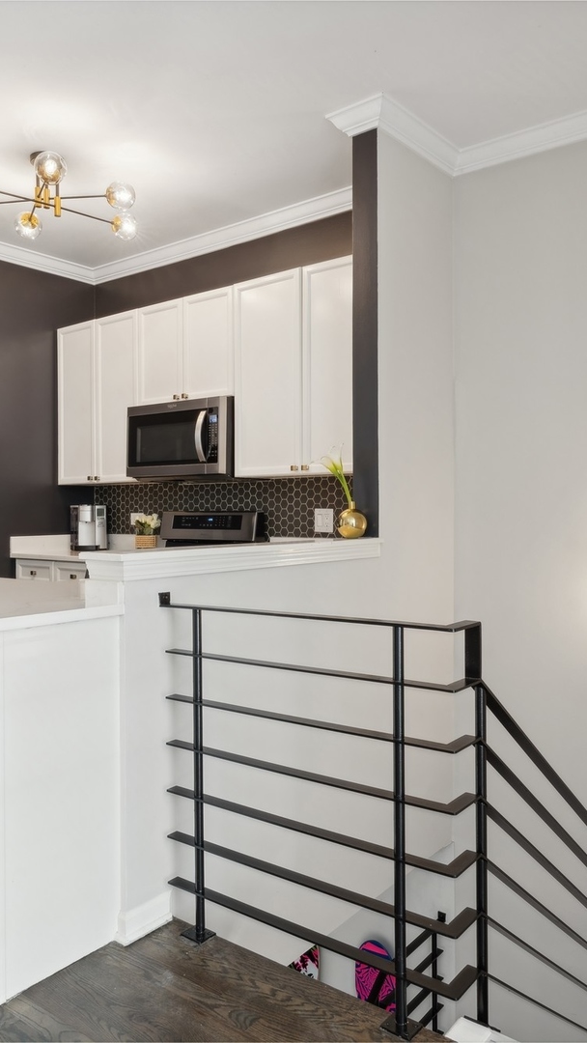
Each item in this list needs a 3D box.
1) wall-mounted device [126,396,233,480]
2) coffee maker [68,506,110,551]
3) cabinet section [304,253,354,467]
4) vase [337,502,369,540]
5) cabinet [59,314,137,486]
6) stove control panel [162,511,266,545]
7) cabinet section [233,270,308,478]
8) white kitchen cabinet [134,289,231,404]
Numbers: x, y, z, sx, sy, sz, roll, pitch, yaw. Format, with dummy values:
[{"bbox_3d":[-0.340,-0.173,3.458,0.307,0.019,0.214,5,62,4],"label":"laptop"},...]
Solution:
[{"bbox_3d":[-0.560,-0.463,4.564,0.782,0.424,0.395,0,0,38],"label":"wall-mounted device"},{"bbox_3d":[-1.341,0.051,5.174,0.250,0.310,0.300,0,0,-13],"label":"coffee maker"},{"bbox_3d":[0.321,-0.736,3.818,0.457,1.015,0.310,0,1,39],"label":"cabinet section"},{"bbox_3d":[0.226,-0.005,2.979,0.108,0.140,0.108,0,0,0],"label":"vase"},{"bbox_3d":[-1.153,-0.759,5.088,0.804,1.035,0.310,0,0,38],"label":"cabinet"},{"bbox_3d":[-0.470,0.037,4.644,0.773,0.188,0.135,0,0,38],"label":"stove control panel"},{"bbox_3d":[-0.036,-0.737,4.102,0.455,1.015,0.310,0,1,39],"label":"cabinet section"},{"bbox_3d":[-0.531,-0.980,4.591,0.788,0.592,0.310,0,0,38],"label":"white kitchen cabinet"}]

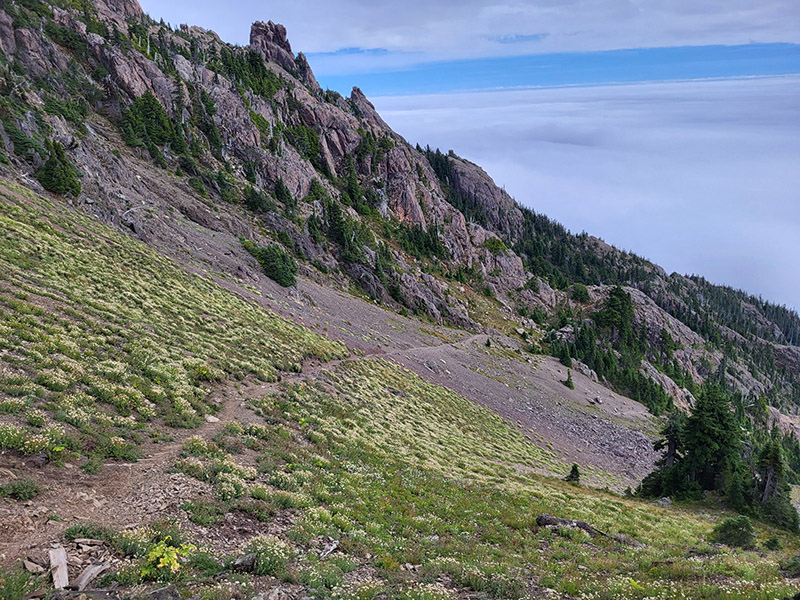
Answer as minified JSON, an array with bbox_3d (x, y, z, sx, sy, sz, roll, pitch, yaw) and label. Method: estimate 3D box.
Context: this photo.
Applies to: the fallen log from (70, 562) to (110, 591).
[{"bbox_3d":[-1.586,1.422,3.100,0.075,0.055,0.261,-2,-5,3],"label":"fallen log"}]

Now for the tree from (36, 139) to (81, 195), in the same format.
[{"bbox_3d":[-26.382,-10.051,46.000,2.997,4.194,2.848,-13,22,-27],"label":"tree"}]

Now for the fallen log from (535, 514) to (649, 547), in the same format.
[{"bbox_3d":[3.260,3.900,10.050,2.689,0.270,0.330,22,7,-29],"label":"fallen log"}]

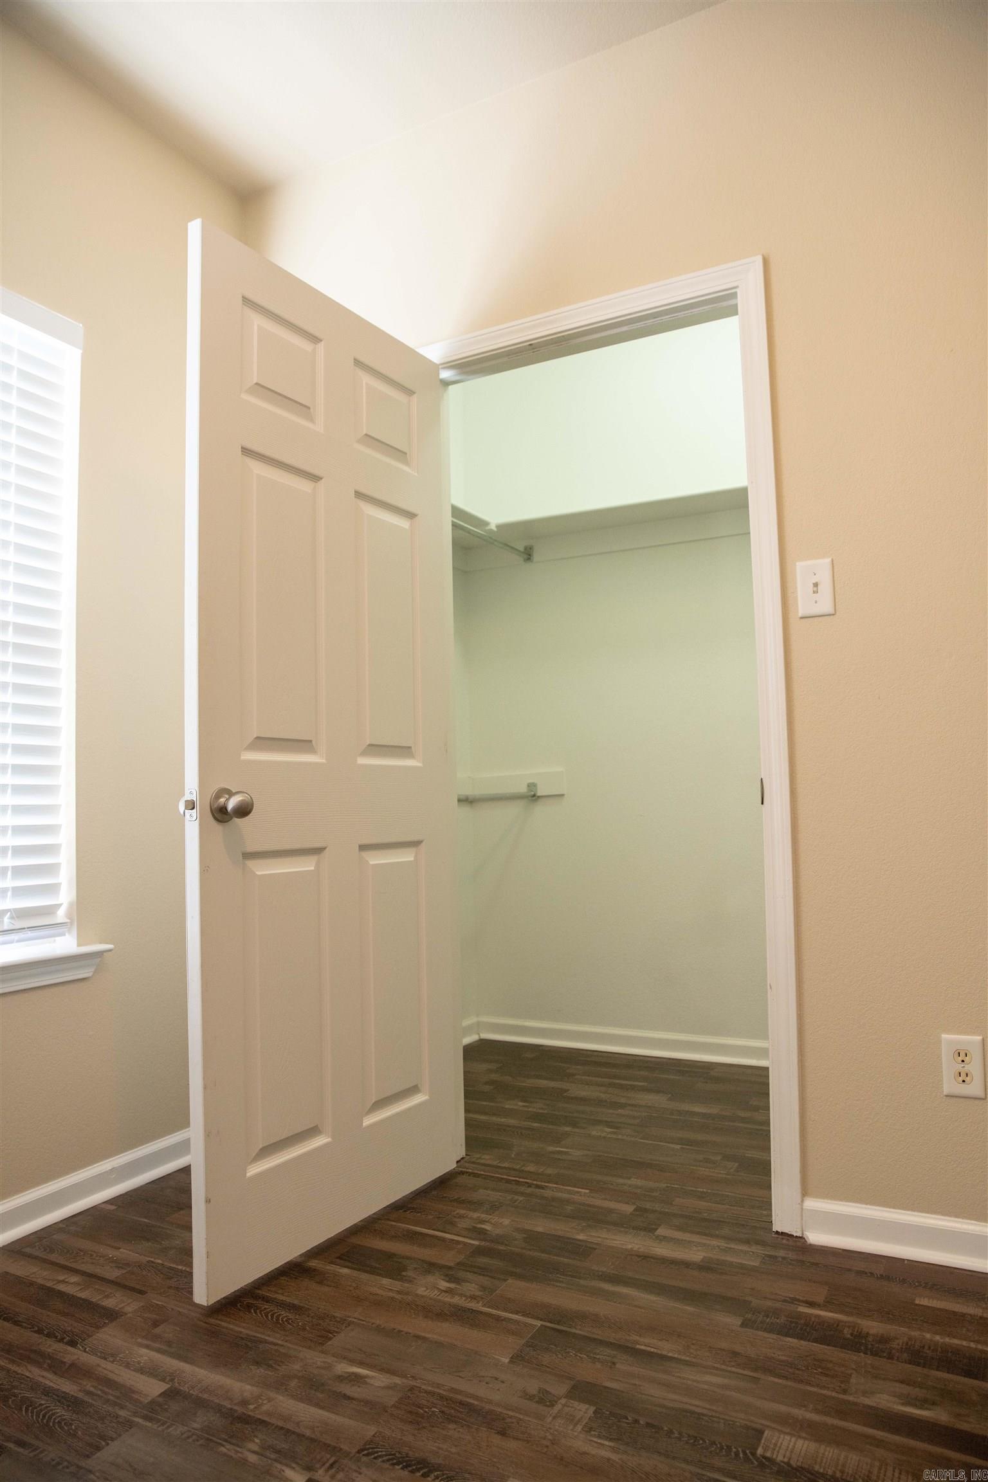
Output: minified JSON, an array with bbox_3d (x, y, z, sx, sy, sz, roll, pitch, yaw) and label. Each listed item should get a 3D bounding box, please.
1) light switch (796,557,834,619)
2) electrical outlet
[{"bbox_3d":[0.665,-0.317,2.043,0.074,0.118,0.017,-3,-4,28],"label":"light switch"},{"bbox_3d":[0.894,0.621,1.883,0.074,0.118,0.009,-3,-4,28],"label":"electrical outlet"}]

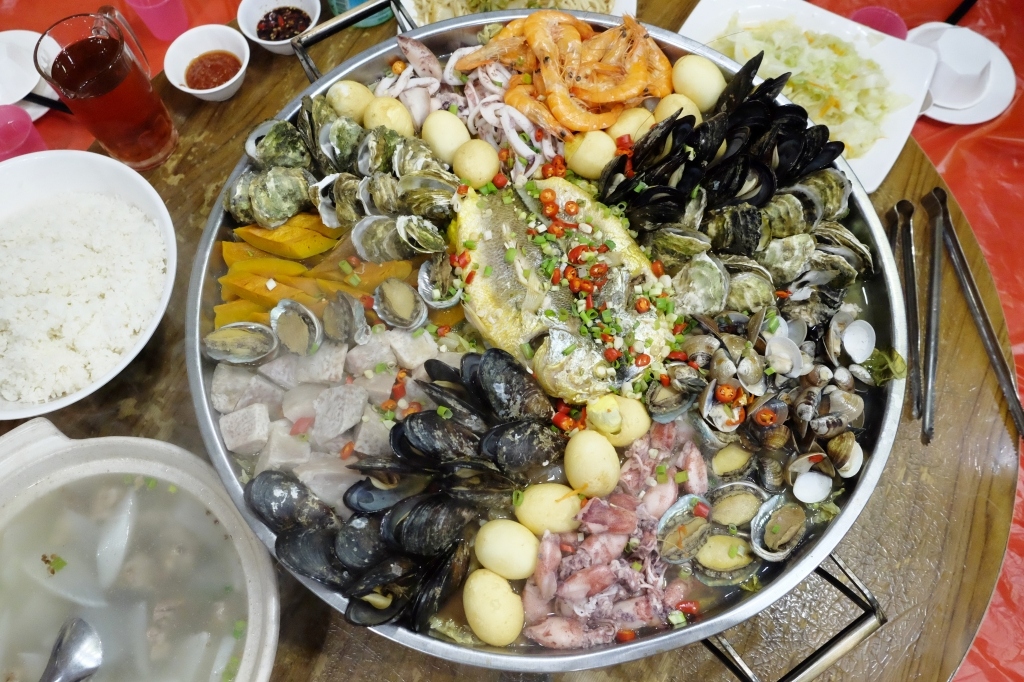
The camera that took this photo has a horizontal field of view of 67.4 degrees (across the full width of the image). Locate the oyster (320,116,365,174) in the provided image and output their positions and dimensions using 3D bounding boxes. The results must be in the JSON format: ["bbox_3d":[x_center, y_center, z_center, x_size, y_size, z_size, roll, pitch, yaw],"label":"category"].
[{"bbox_3d":[-0.154,-0.178,0.699,0.042,0.036,0.050,-12,70,-4],"label":"oyster"}]

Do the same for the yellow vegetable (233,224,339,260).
[{"bbox_3d":[-0.199,-0.087,0.675,0.088,0.028,0.036,7,70,3],"label":"yellow vegetable"}]

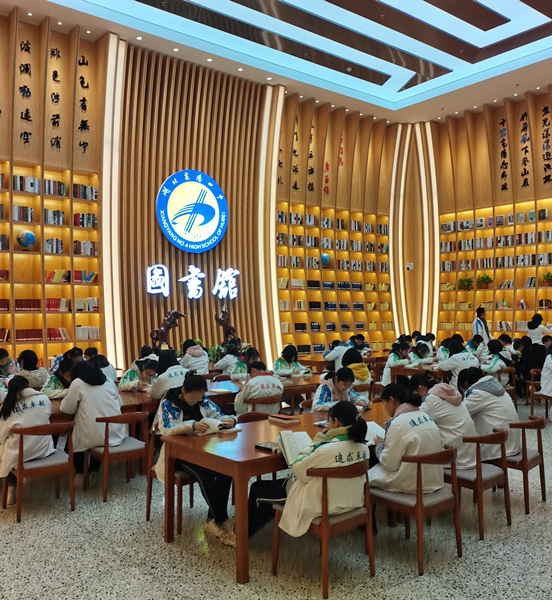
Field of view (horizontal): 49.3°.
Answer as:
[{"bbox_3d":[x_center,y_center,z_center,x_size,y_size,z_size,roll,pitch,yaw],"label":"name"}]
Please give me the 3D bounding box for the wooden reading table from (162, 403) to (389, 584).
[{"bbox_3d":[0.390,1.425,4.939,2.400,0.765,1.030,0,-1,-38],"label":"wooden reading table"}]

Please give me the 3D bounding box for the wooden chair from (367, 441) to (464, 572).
[{"bbox_3d":[0.943,1.373,4.122,0.530,0.760,0.500,1,-1,-40],"label":"wooden chair"}]

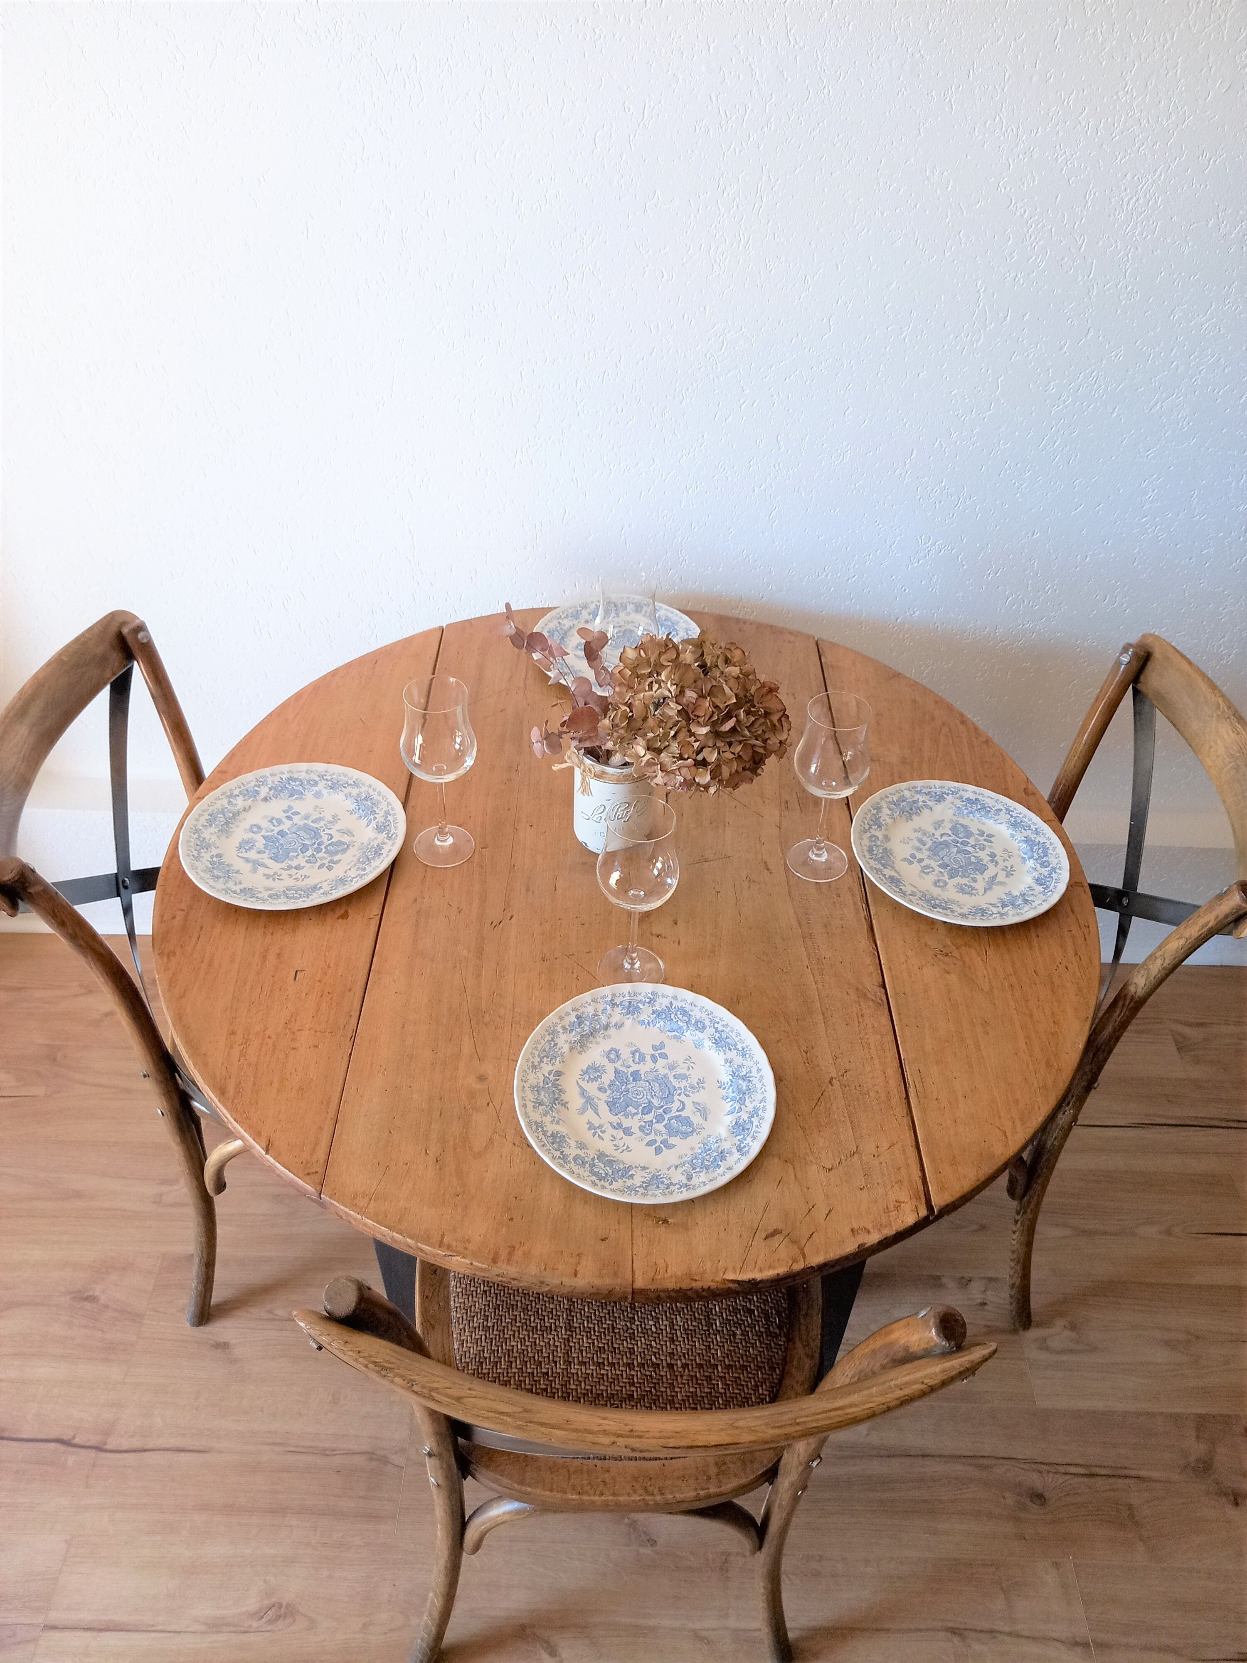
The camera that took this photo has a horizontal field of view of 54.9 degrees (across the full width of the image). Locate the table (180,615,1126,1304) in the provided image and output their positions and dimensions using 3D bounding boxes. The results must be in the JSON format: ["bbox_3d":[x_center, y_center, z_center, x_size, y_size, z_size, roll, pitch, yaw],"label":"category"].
[{"bbox_3d":[-0.005,0.304,1.636,1.045,0.765,1.045,2,43,-1],"label":"table"}]

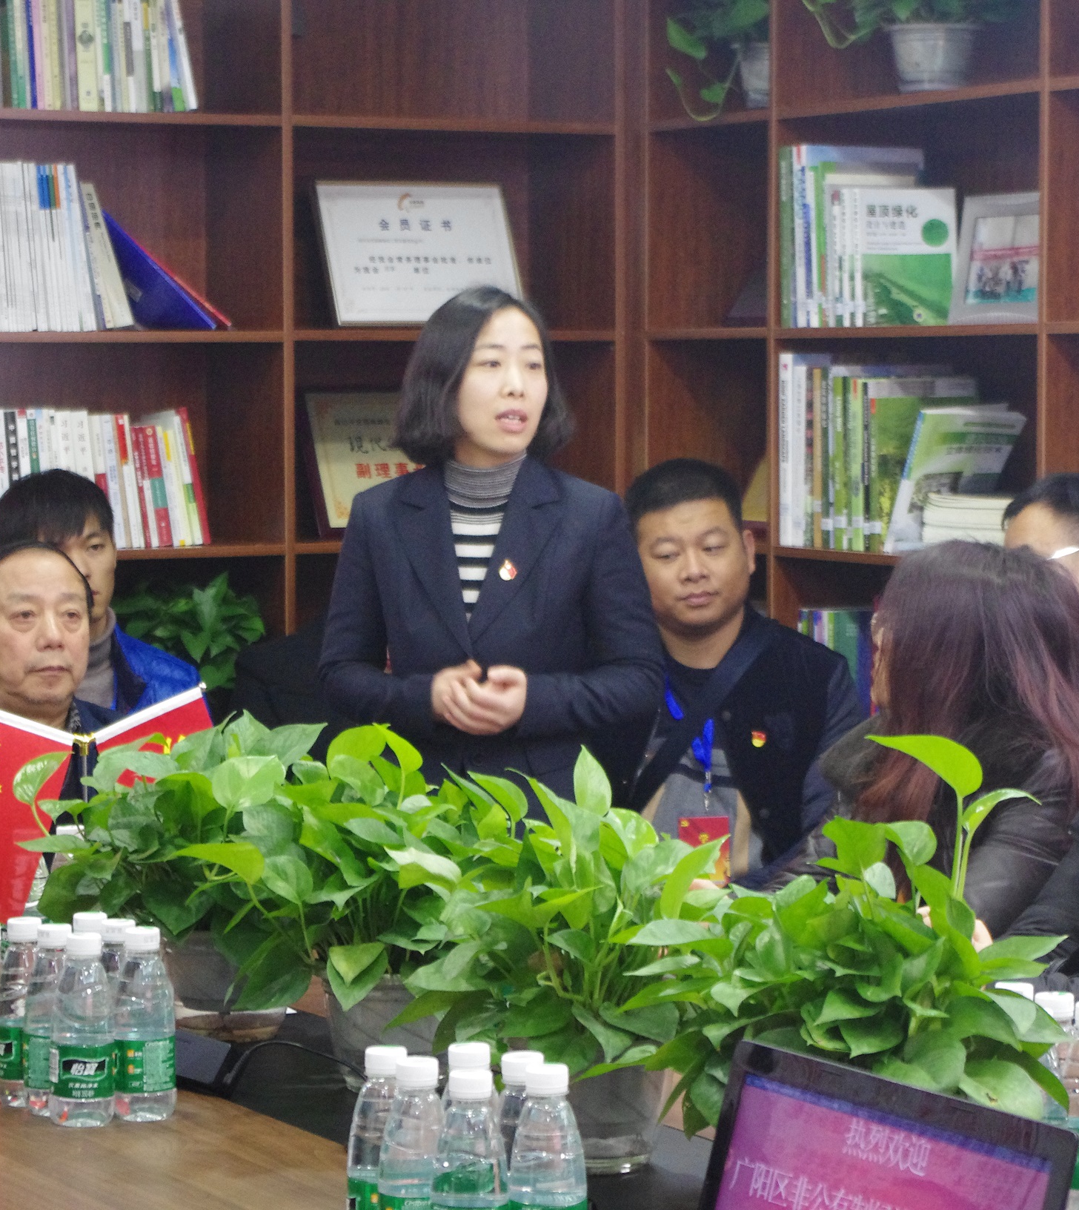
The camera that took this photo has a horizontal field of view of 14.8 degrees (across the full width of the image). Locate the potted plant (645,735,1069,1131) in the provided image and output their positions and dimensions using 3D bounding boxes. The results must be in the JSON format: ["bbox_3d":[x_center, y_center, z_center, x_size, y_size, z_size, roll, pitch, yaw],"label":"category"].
[{"bbox_3d":[0.253,0.313,3.308,0.330,0.417,0.320,0,3,0],"label":"potted plant"}]

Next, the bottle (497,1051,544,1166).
[{"bbox_3d":[-0.012,0.438,3.225,0.061,0.179,0.061,0,3,0],"label":"bottle"}]

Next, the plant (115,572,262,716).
[{"bbox_3d":[-0.587,0.100,6.870,0.280,0.305,0.270,0,3,0],"label":"plant"}]

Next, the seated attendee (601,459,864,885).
[{"bbox_3d":[0.210,0.474,5.630,0.540,1.330,0.700,0,3,12],"label":"seated attendee"}]

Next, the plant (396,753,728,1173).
[{"bbox_3d":[0.022,0.316,3.694,0.300,0.368,0.300,0,3,0],"label":"plant"}]

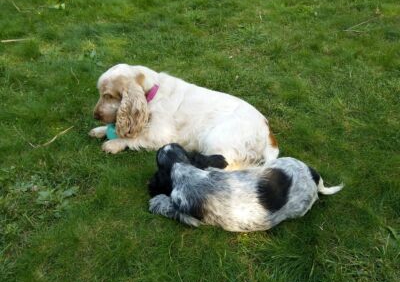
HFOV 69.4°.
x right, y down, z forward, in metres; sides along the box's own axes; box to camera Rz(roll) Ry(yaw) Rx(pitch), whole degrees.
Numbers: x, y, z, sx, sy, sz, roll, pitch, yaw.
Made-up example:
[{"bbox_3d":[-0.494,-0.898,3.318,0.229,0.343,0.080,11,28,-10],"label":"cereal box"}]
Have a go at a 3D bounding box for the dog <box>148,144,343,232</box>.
[{"bbox_3d":[0.145,0.129,1.002,0.610,0.215,0.270,0,40,0],"label":"dog"}]

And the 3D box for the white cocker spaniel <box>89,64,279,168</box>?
[{"bbox_3d":[-0.045,-0.122,1.203,0.770,0.340,0.300,12,41,14],"label":"white cocker spaniel"}]

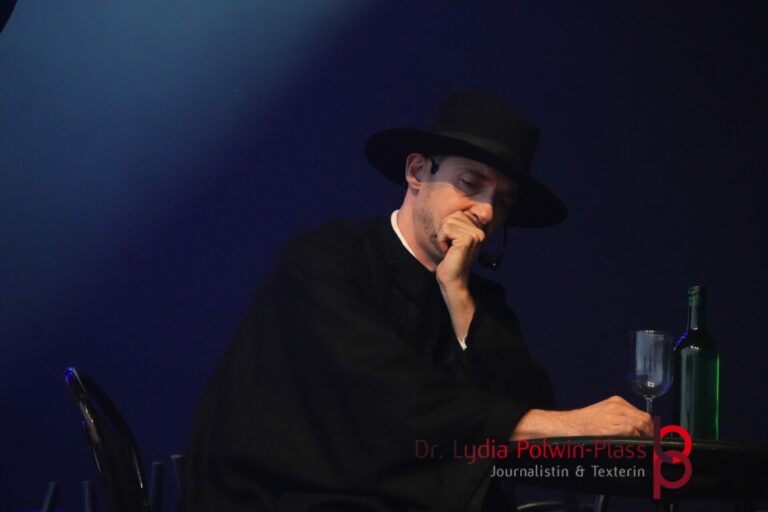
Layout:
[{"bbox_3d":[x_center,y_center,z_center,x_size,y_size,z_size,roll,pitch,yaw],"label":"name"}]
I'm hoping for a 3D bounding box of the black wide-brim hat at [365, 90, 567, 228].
[{"bbox_3d":[0.160,-0.178,7.400,0.372,0.138,0.345,5,-25,44],"label":"black wide-brim hat"}]

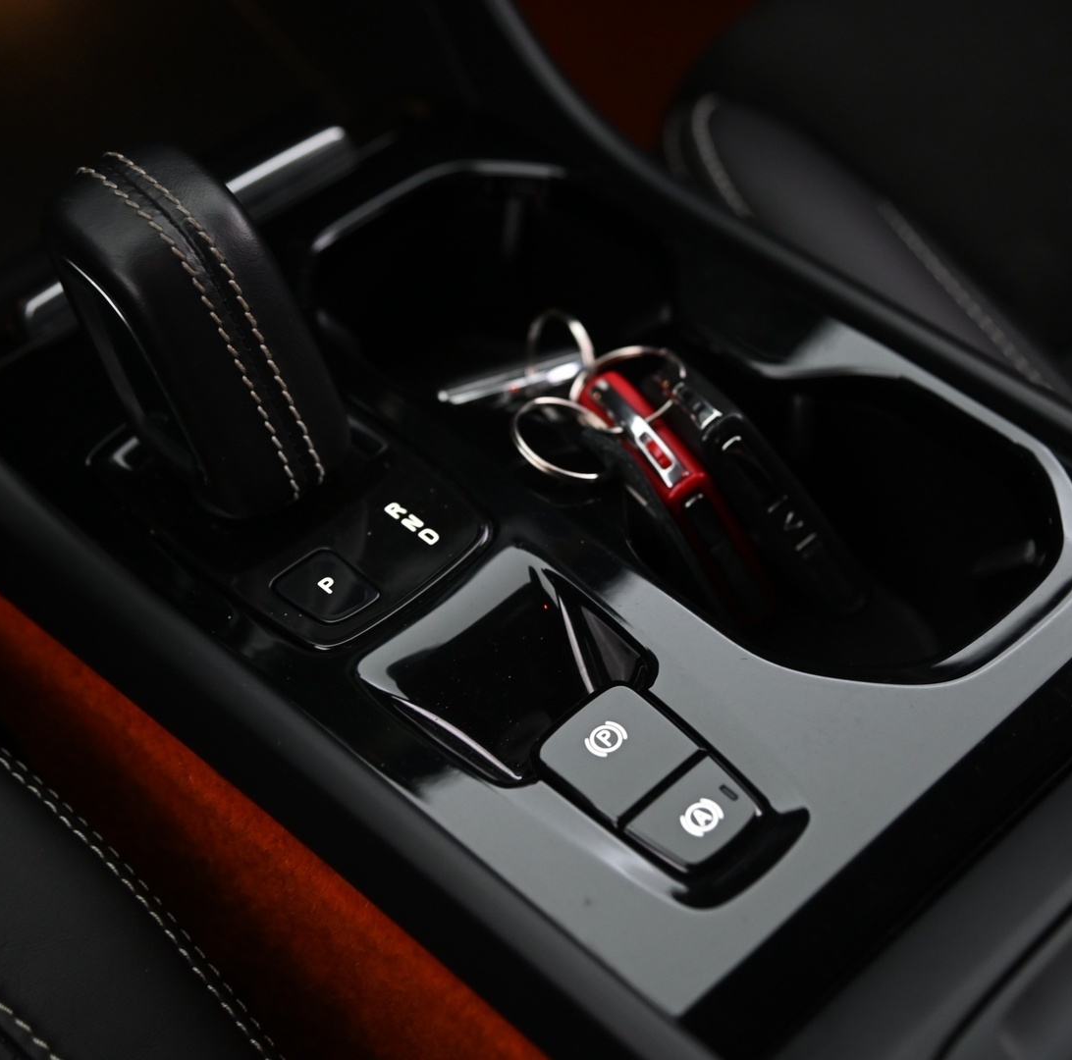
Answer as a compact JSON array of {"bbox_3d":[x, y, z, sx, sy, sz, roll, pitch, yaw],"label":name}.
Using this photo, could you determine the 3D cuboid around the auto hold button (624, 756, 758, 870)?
[{"bbox_3d":[0.034,0.062,0.445,0.026,0.009,0.018,-36,55,-29],"label":"auto hold button"}]

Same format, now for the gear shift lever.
[{"bbox_3d":[-0.081,-0.051,0.505,0.038,0.068,0.074,-36,55,-29],"label":"gear shift lever"}]

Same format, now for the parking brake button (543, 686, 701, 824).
[{"bbox_3d":[0.017,0.050,0.458,0.026,0.009,0.027,-36,55,-29],"label":"parking brake button"}]

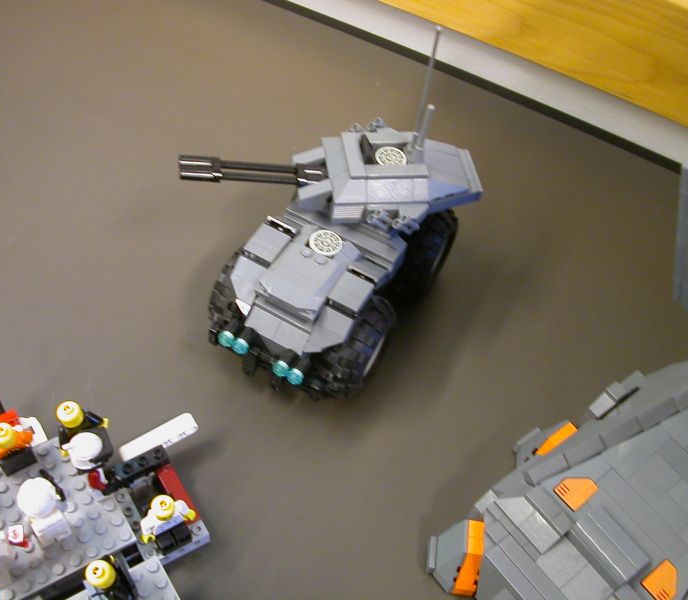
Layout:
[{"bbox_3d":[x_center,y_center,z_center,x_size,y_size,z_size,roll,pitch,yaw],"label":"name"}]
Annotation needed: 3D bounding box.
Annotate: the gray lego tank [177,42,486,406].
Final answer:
[{"bbox_3d":[-0.014,-0.050,0.416,0.130,0.144,0.139,28,57,15],"label":"gray lego tank"}]

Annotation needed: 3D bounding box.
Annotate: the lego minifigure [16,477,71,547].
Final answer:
[{"bbox_3d":[-0.127,0.088,0.358,0.022,0.041,0.017,-26,61,-21],"label":"lego minifigure"}]

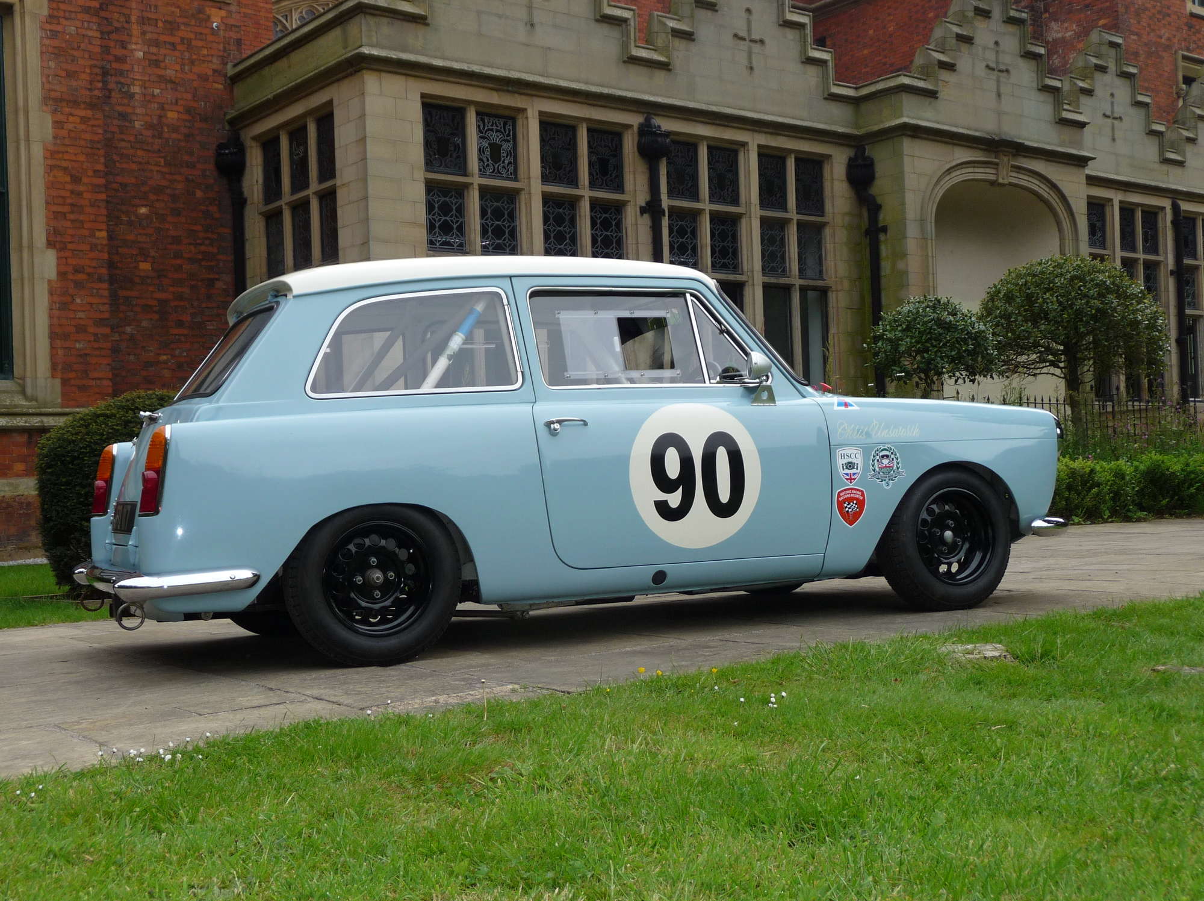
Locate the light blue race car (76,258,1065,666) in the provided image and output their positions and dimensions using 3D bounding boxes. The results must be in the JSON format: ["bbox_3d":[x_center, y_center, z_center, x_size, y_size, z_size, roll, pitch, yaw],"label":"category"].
[{"bbox_3d":[-0.046,-0.030,5.712,3.680,1.375,1.520,-2,-1,-25],"label":"light blue race car"}]

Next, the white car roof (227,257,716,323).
[{"bbox_3d":[-0.527,-0.587,5.515,1.680,0.225,1.140,-2,-1,-25],"label":"white car roof"}]

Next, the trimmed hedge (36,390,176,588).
[{"bbox_3d":[-2.835,0.251,9.600,1.540,1.270,1.520,-2,-1,0],"label":"trimmed hedge"}]

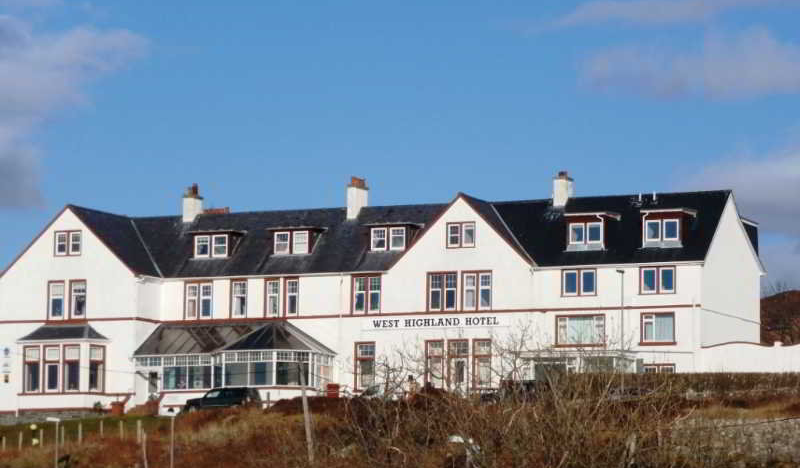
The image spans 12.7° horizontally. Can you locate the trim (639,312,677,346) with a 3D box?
[{"bbox_3d":[14.023,5.170,194.282,2.076,1.821,0.180,-2,-6,22],"label":"trim"}]

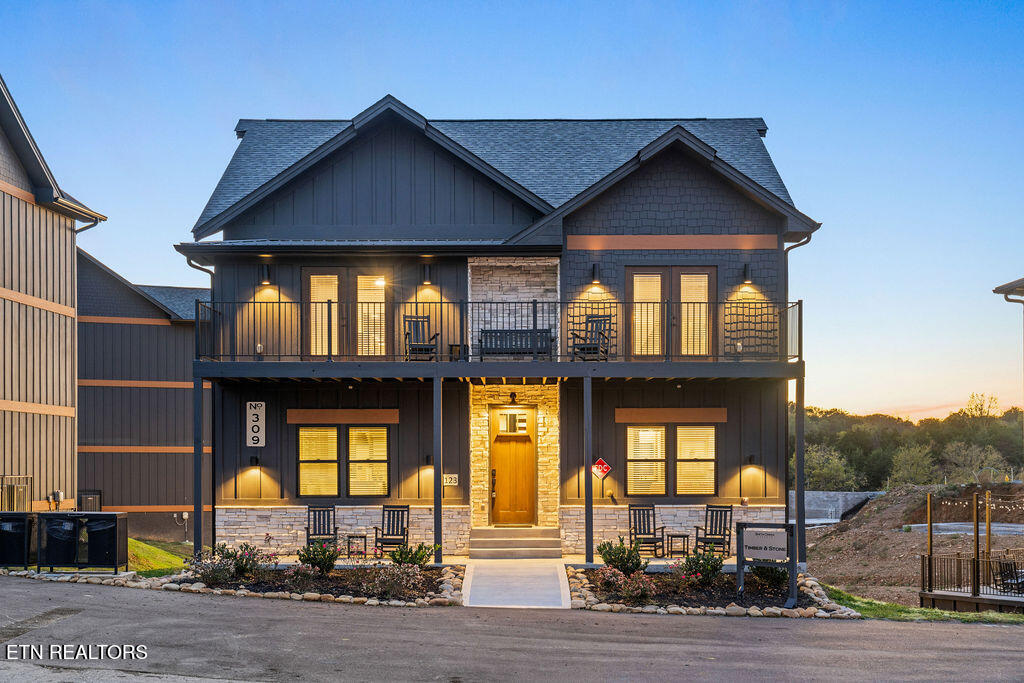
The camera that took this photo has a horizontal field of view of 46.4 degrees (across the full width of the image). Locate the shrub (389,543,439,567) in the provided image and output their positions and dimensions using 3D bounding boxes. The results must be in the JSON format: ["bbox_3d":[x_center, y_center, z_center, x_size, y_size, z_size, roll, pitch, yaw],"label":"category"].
[{"bbox_3d":[-1.824,3.941,21.900,0.880,0.500,0.750,0,-2,0],"label":"shrub"}]

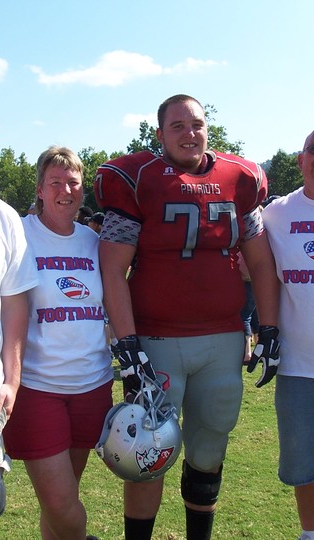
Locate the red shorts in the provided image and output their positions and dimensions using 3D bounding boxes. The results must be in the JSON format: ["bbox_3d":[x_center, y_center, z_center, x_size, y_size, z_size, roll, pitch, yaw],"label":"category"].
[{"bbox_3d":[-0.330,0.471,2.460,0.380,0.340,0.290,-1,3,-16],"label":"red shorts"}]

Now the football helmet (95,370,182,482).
[{"bbox_3d":[-0.048,0.535,2.410,0.275,0.330,0.245,37,19,-3],"label":"football helmet"}]

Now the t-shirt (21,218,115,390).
[{"bbox_3d":[-0.313,0.117,2.460,0.440,0.610,0.280,-1,3,-14],"label":"t-shirt"}]

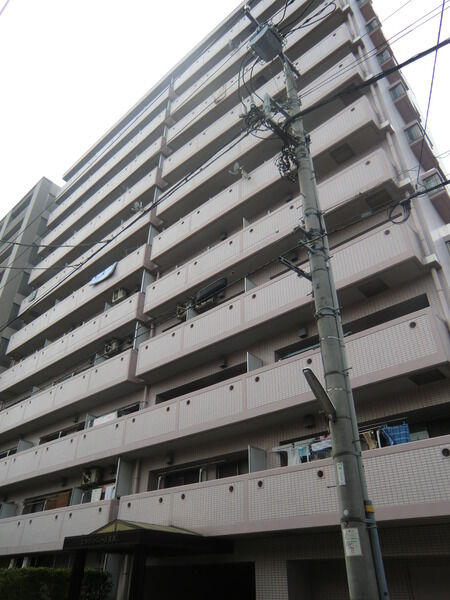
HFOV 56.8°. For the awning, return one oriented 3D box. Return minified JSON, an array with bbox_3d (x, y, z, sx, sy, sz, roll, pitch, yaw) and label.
[{"bbox_3d":[-2.012,6.414,11.239,3.250,0.670,3.200,-27,-43,34],"label":"awning"}]

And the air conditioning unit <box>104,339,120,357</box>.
[{"bbox_3d":[-5.355,2.250,19.787,0.770,0.570,0.300,-27,-43,34],"label":"air conditioning unit"}]

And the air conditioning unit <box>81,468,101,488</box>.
[{"bbox_3d":[-5.318,7.045,16.415,0.770,0.570,0.300,-27,-43,34],"label":"air conditioning unit"}]

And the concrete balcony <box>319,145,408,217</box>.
[{"bbox_3d":[4.084,-3.369,13.126,2.850,1.368,0.950,-27,-43,34],"label":"concrete balcony"}]

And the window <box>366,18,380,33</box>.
[{"bbox_3d":[7.140,-13.234,20.209,0.500,0.900,0.120,-27,-43,34],"label":"window"}]

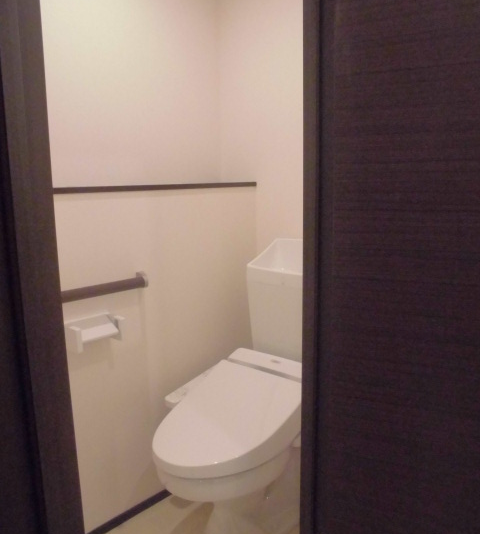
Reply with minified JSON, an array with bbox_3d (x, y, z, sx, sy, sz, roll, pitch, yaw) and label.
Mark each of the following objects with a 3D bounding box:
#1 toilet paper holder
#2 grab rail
[{"bbox_3d":[-0.432,0.197,1.449,0.080,0.088,0.168,9,14,43],"label":"toilet paper holder"},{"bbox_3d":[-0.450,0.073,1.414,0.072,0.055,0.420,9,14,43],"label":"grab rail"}]

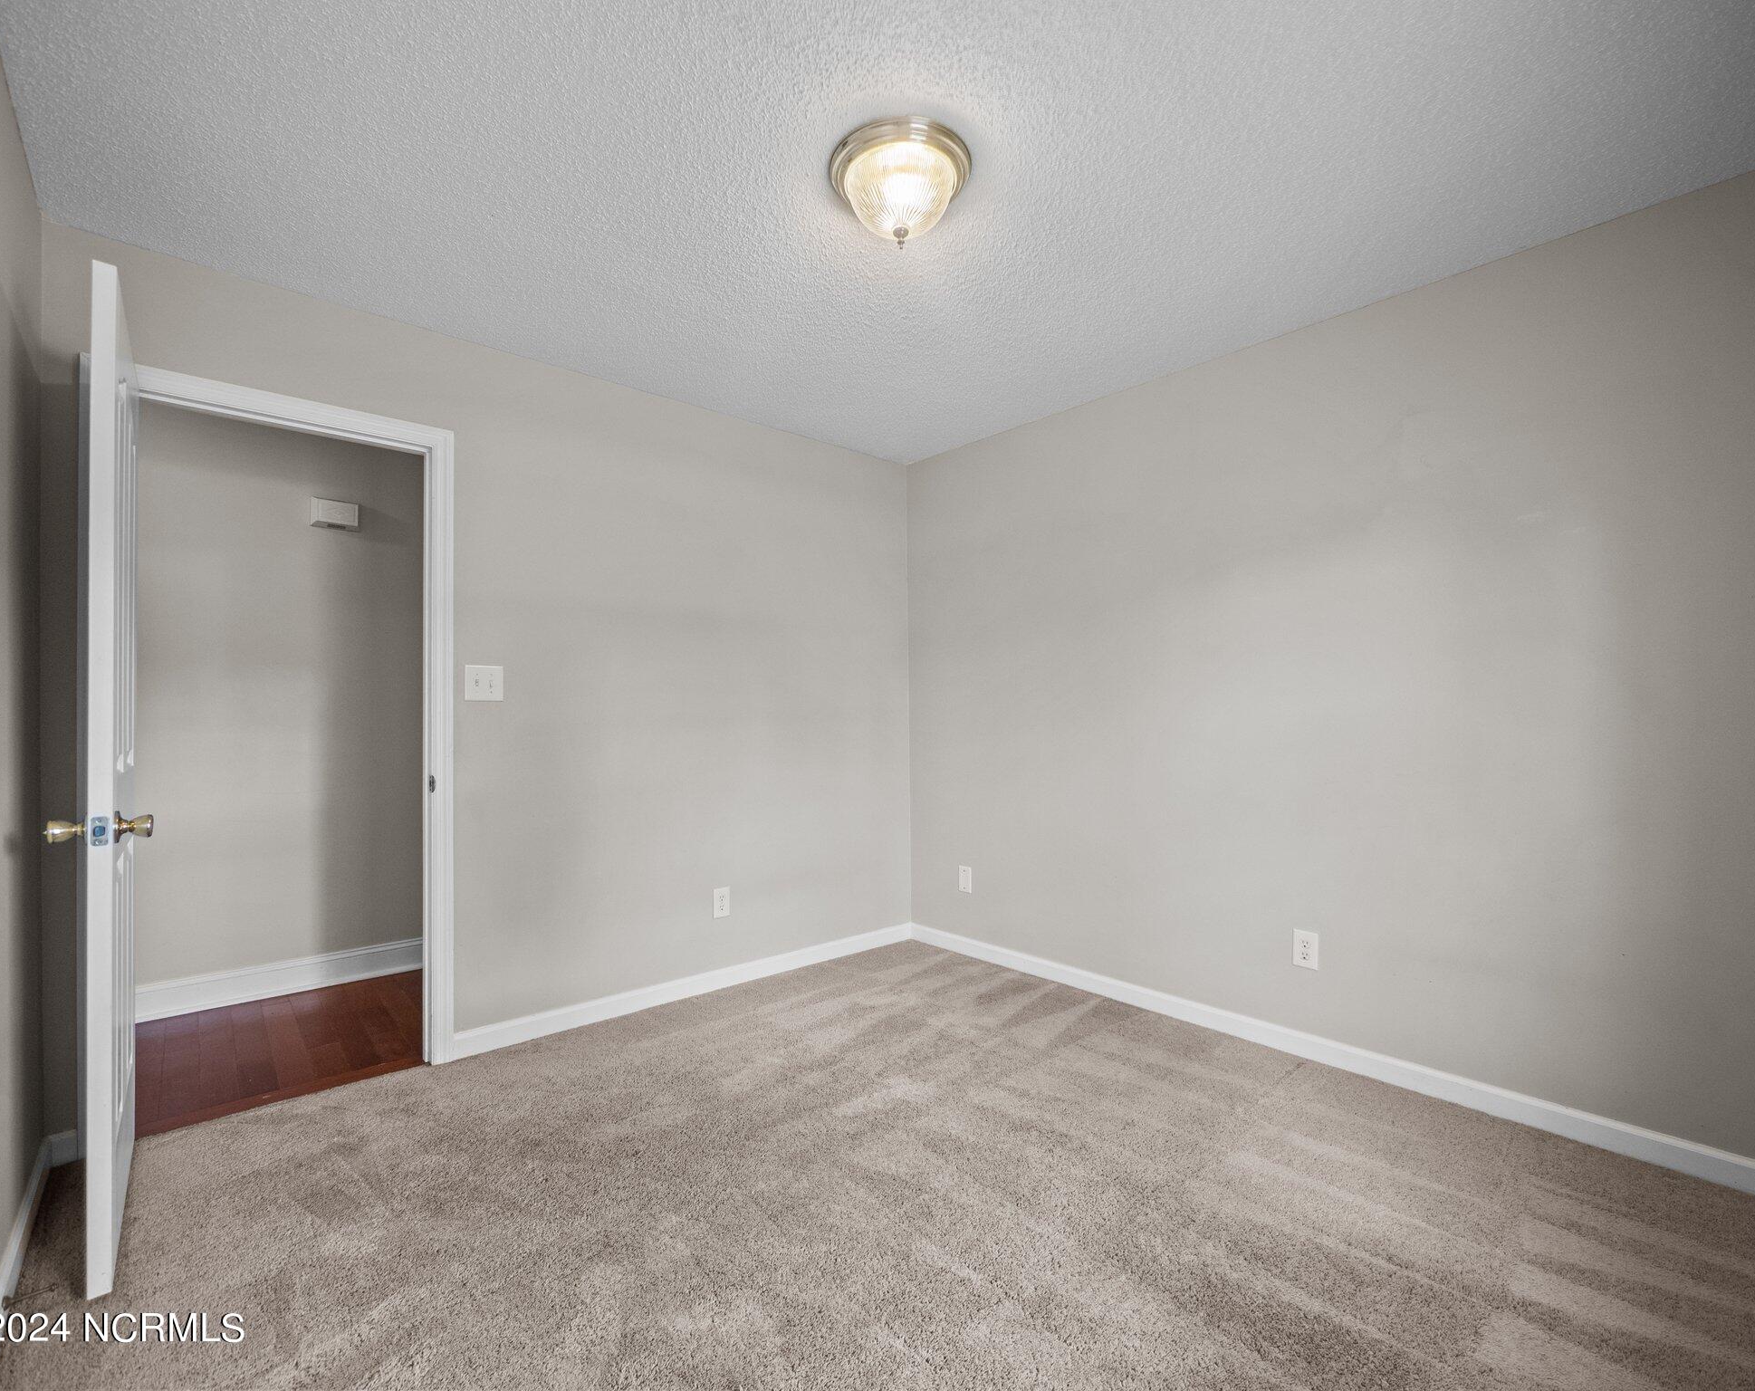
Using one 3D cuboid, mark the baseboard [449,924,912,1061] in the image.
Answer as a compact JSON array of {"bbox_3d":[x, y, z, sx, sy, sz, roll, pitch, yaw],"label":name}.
[{"bbox_3d":[-0.615,1.174,3.142,2.062,0.081,0.015,0,-1,-40],"label":"baseboard"}]

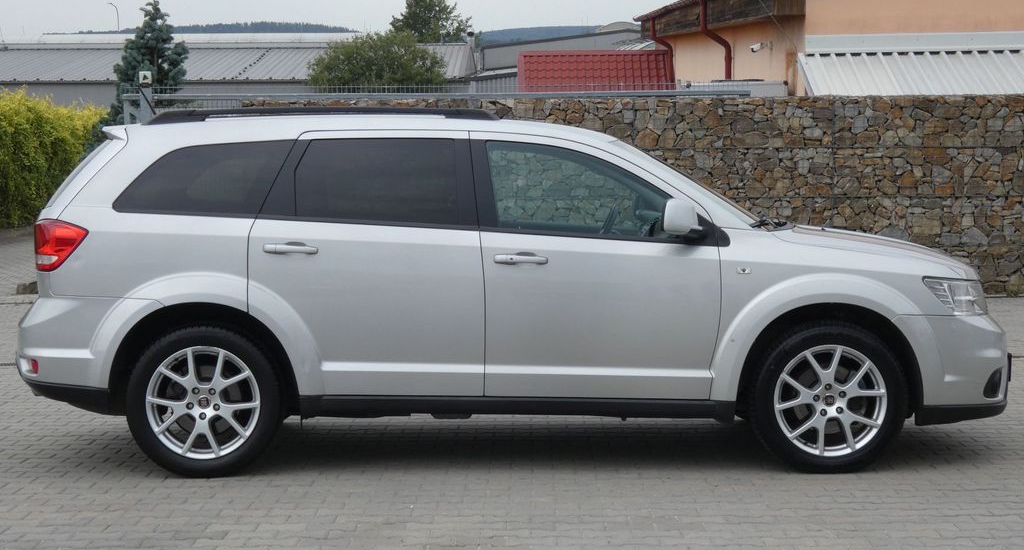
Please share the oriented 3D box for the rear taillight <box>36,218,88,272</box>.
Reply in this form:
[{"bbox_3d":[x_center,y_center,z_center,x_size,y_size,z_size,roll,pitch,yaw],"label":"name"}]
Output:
[{"bbox_3d":[-2.054,-0.140,8.270,0.260,0.240,0.220,0,4,-2],"label":"rear taillight"}]

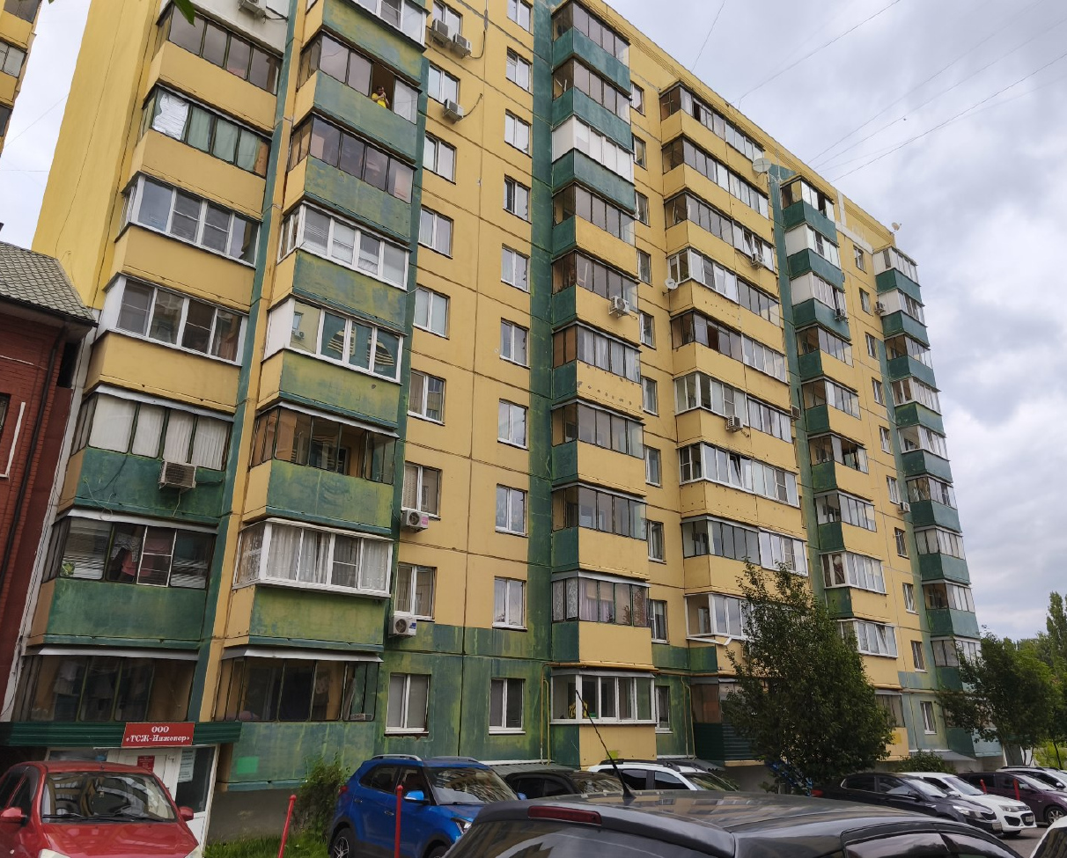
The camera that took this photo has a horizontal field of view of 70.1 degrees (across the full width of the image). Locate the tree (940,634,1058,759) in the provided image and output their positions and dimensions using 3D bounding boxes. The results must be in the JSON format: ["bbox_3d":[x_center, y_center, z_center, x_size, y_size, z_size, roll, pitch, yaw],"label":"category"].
[{"bbox_3d":[19.471,11.795,32.000,4.600,6.500,4.600,17,-26,-38],"label":"tree"}]

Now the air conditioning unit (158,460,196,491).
[{"bbox_3d":[-8.117,1.086,17.358,0.700,0.530,0.290,17,-26,-38],"label":"air conditioning unit"}]

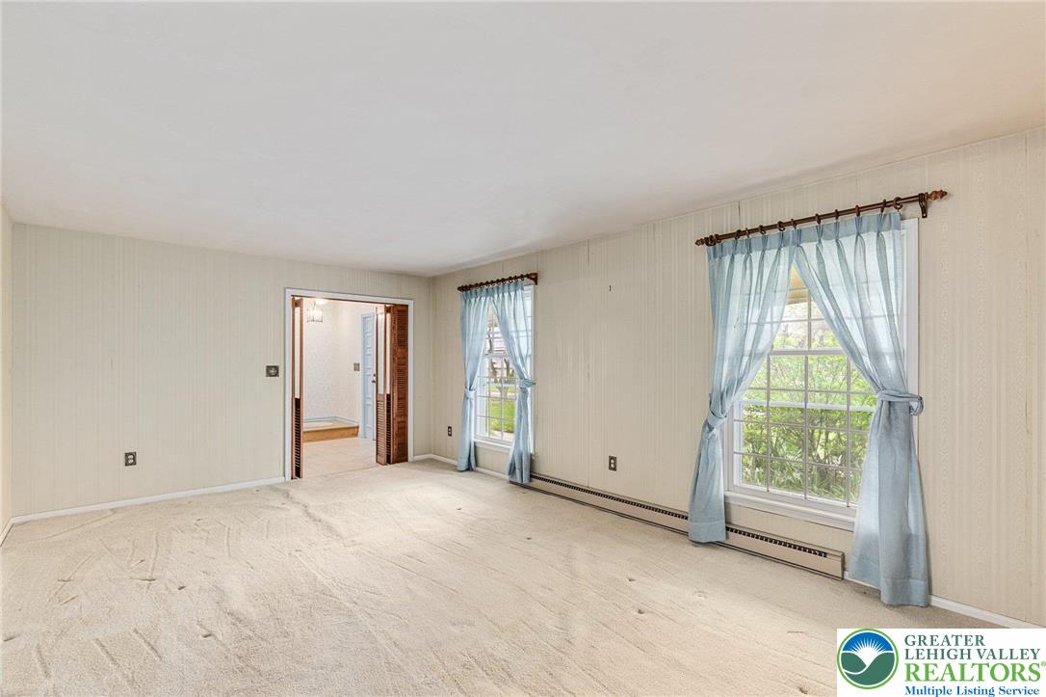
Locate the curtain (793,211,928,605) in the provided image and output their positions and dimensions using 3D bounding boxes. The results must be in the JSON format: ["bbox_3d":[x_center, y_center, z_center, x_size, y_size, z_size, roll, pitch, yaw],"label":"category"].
[{"bbox_3d":[1.910,0.314,2.675,0.177,2.106,0.641,1,-1,-42],"label":"curtain"}]

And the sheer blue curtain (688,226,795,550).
[{"bbox_3d":[1.473,0.322,3.172,0.157,2.099,0.692,1,-1,-42],"label":"sheer blue curtain"}]

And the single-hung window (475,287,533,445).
[{"bbox_3d":[-0.226,0.235,5.238,0.111,1.742,1.096,1,-1,-42],"label":"single-hung window"}]

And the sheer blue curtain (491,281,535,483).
[{"bbox_3d":[-0.133,0.350,4.940,0.151,2.081,0.641,1,-1,-42],"label":"sheer blue curtain"}]

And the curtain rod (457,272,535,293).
[{"bbox_3d":[-0.313,-0.713,5.196,0.106,0.101,1.394,1,-1,-42],"label":"curtain rod"}]

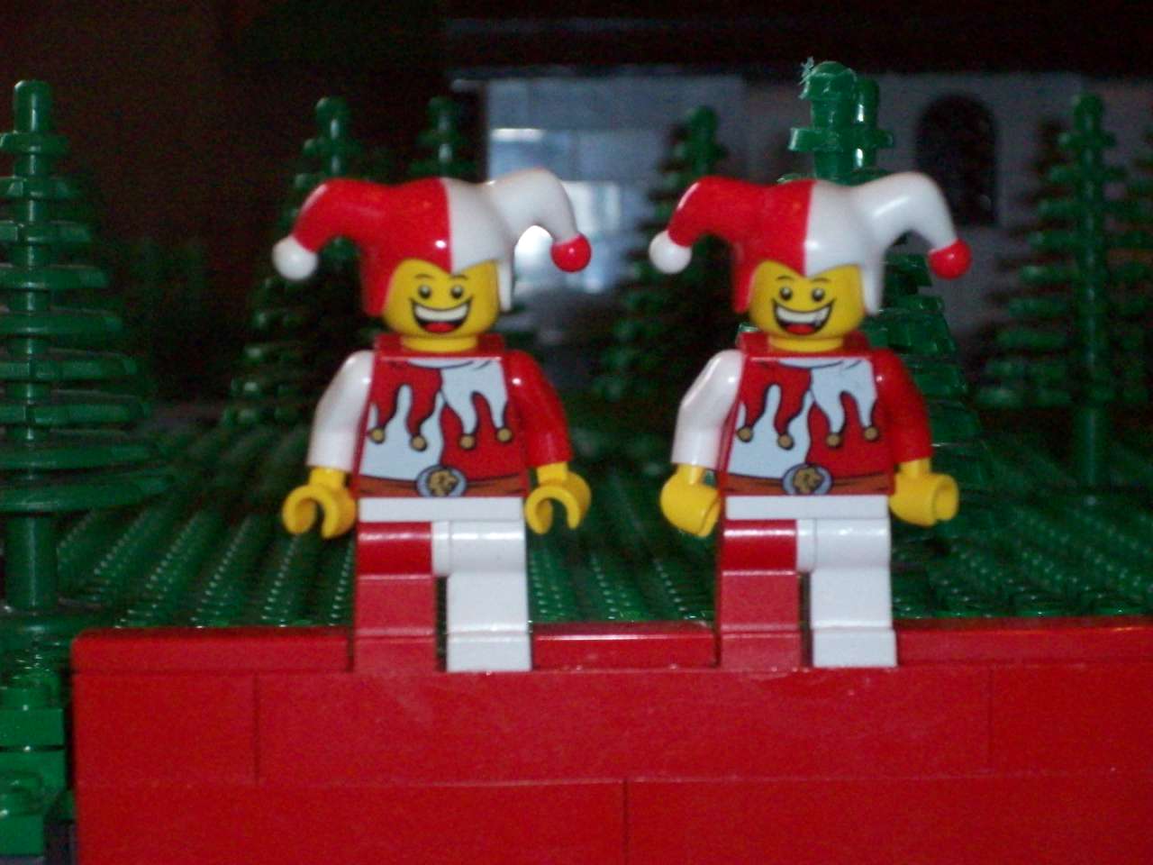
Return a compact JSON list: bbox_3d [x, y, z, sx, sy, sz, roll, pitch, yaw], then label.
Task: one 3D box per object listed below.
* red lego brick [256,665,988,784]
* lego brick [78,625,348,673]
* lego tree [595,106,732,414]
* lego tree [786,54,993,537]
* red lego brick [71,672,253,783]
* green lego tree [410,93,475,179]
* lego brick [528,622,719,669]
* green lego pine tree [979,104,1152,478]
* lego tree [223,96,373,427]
[{"bbox_3d":[0.004,0.025,0.327,0.064,0.010,0.008,-1,4,-1],"label":"red lego brick"},{"bbox_3d":[-0.032,0.019,0.326,0.024,0.003,0.008,-1,4,-1],"label":"lego brick"},{"bbox_3d":[0.021,-0.022,0.614,0.033,0.064,0.033,-1,4,-1],"label":"lego tree"},{"bbox_3d":[0.028,-0.007,0.392,0.033,0.064,0.033,-1,4,-1],"label":"lego tree"},{"bbox_3d":[-0.036,0.025,0.326,0.016,0.010,0.008,-1,4,-1],"label":"red lego brick"},{"bbox_3d":[-0.021,-0.022,0.599,0.033,0.064,0.033,-1,4,-1],"label":"green lego tree"},{"bbox_3d":[0.004,0.019,0.327,0.016,0.003,0.008,-1,4,-1],"label":"lego brick"},{"bbox_3d":[0.078,-0.019,0.562,0.033,0.064,0.033,-1,5,1],"label":"green lego pine tree"},{"bbox_3d":[-0.036,-0.018,0.552,0.033,0.064,0.033,-1,4,-1],"label":"lego tree"}]

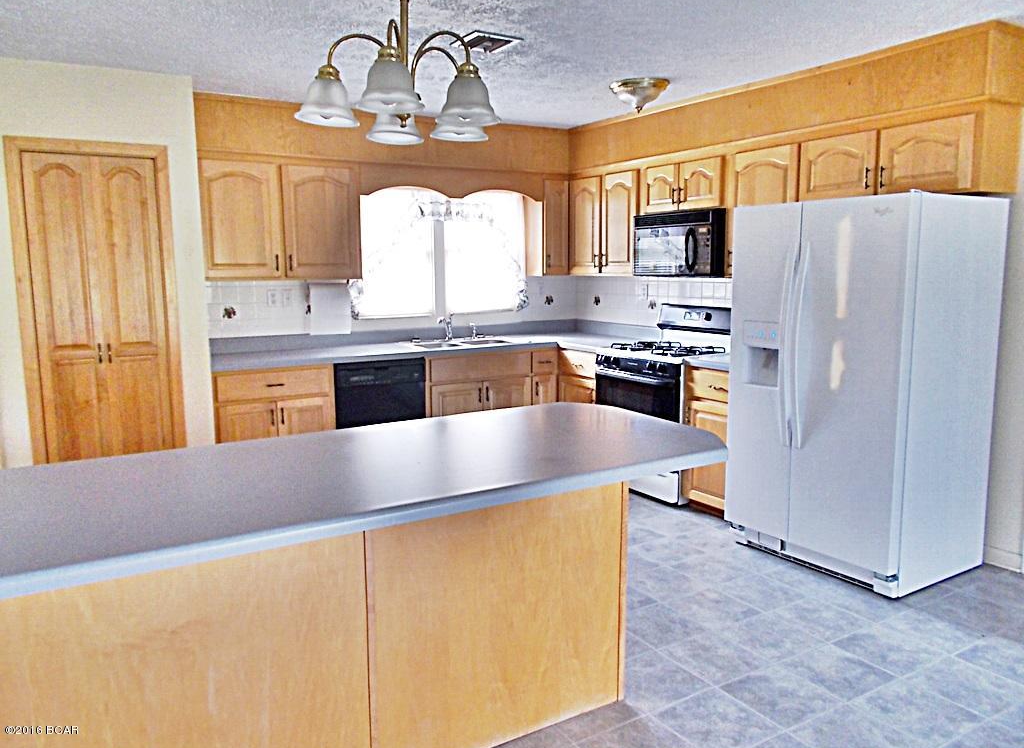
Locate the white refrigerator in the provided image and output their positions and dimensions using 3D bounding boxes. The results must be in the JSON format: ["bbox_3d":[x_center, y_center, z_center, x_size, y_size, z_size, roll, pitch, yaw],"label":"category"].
[{"bbox_3d":[1.688,0.046,3.816,0.790,1.754,0.940,-5,9,-31],"label":"white refrigerator"}]

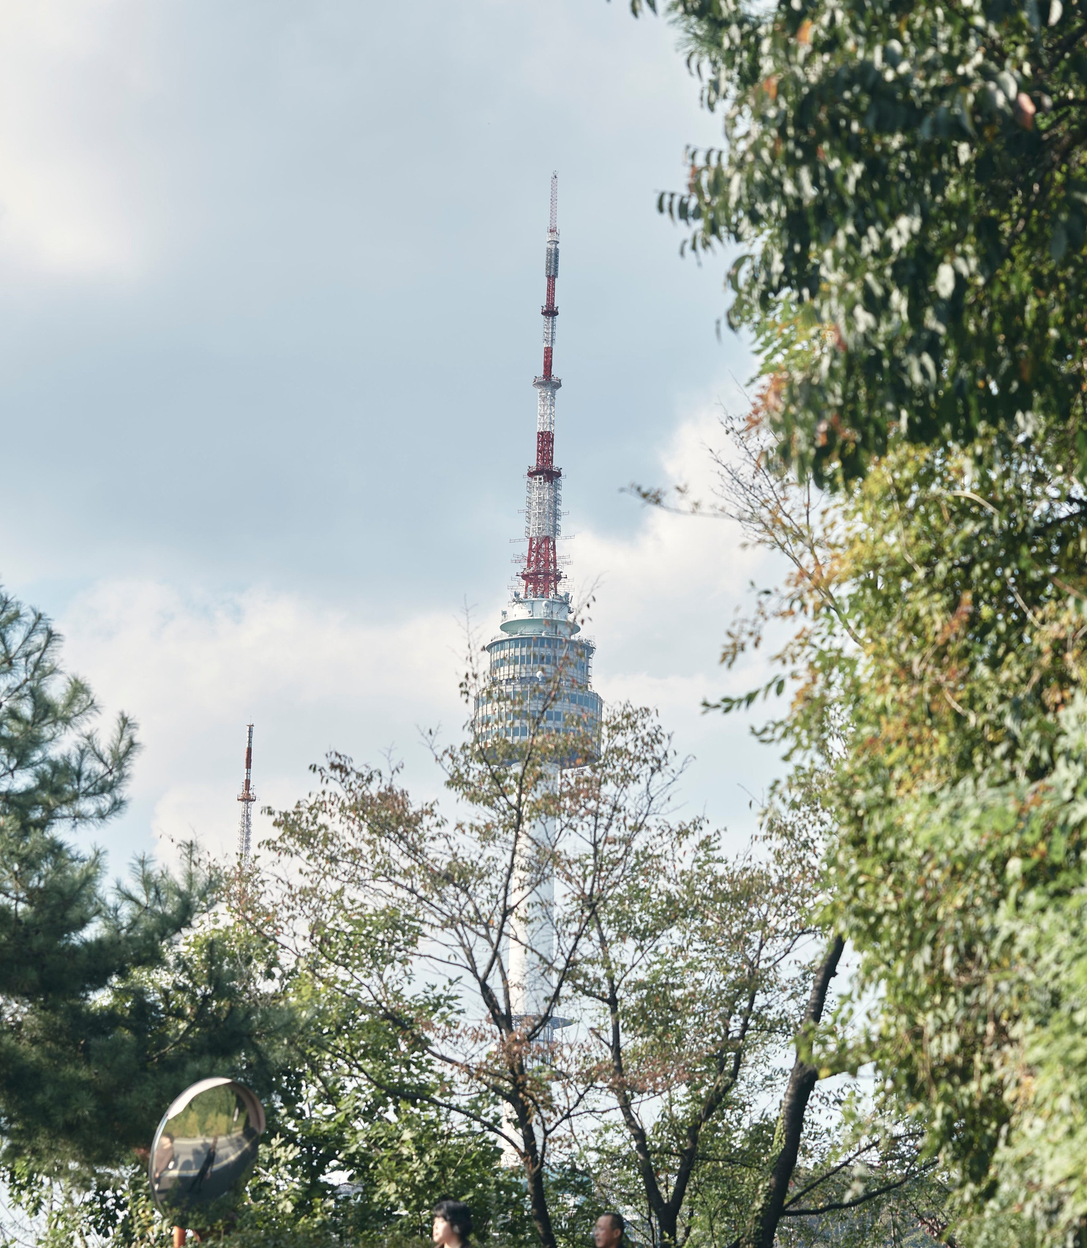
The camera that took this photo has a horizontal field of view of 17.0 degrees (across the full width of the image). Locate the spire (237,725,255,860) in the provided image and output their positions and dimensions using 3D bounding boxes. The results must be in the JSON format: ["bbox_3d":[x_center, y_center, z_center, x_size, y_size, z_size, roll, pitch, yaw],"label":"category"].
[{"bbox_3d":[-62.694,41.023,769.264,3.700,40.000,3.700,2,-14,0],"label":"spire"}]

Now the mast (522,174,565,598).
[{"bbox_3d":[0.996,-54.787,828.998,9.500,101.000,9.500,2,-14,0],"label":"mast"}]

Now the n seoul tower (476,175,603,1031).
[{"bbox_3d":[-0.783,11.110,812.934,28.700,236.700,28.700,2,-14,0],"label":"n seoul tower"}]

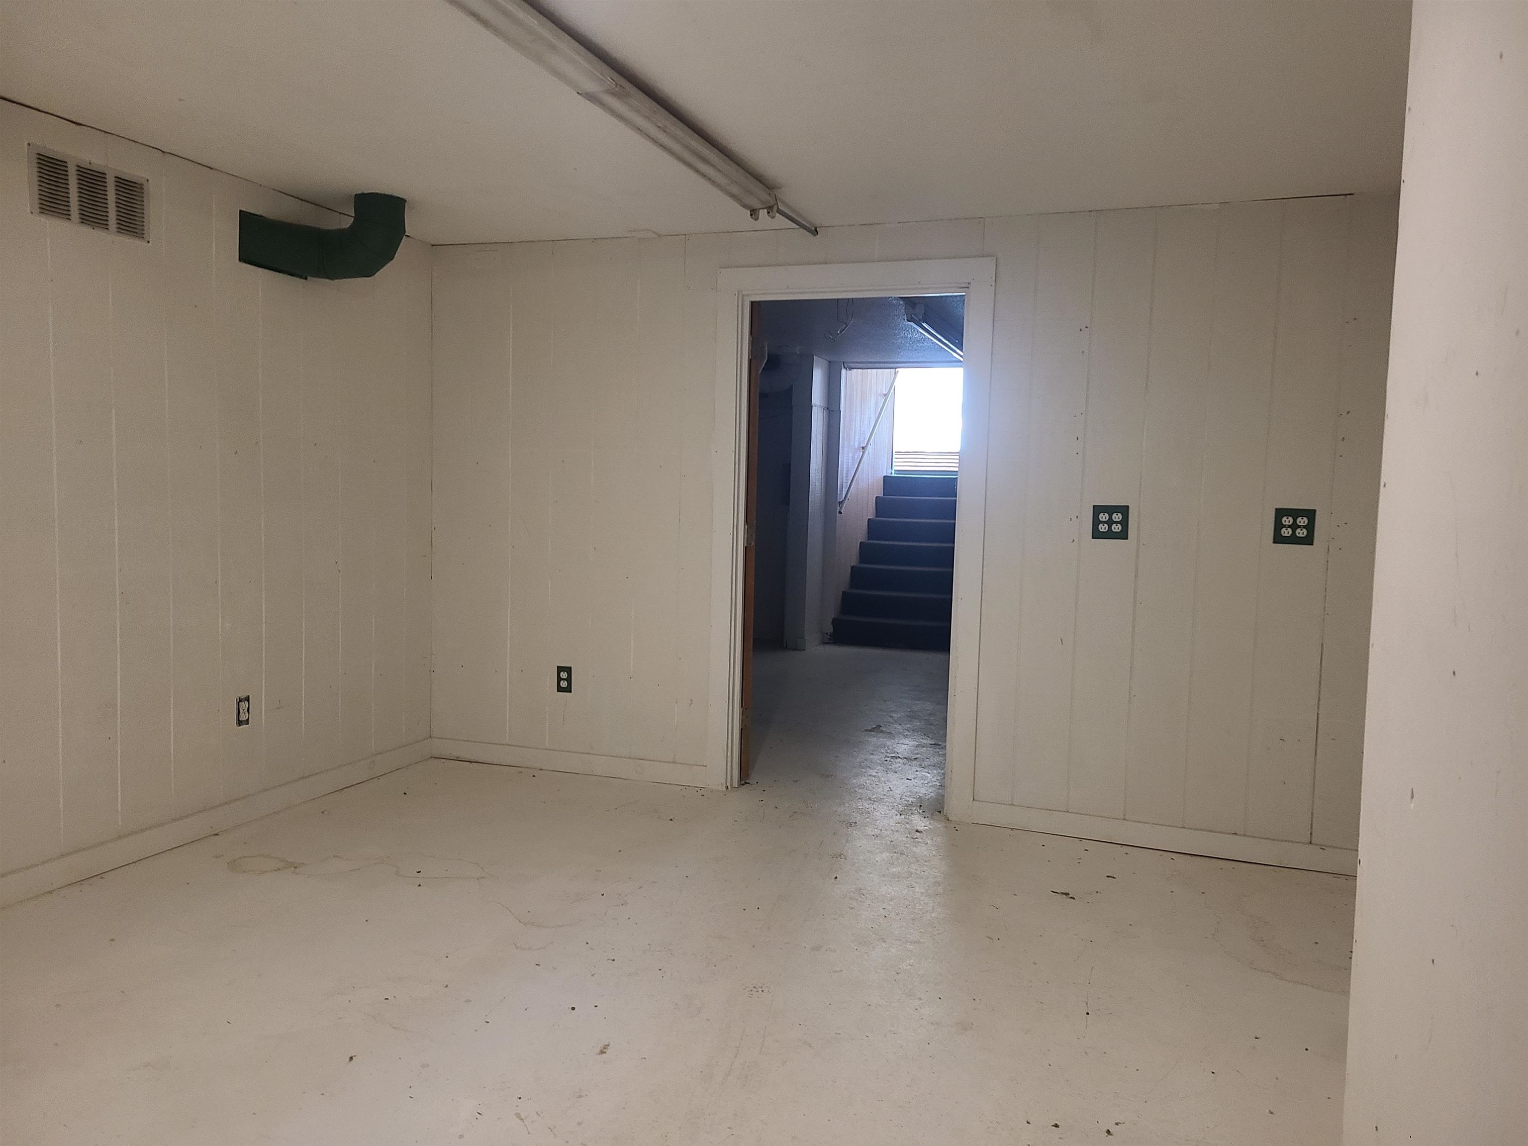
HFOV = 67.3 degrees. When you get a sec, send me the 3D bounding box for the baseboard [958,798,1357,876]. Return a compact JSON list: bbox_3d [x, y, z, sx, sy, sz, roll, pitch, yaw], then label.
[{"bbox_3d":[1.398,0.941,4.105,1.329,0.089,0.018,3,5,23],"label":"baseboard"}]

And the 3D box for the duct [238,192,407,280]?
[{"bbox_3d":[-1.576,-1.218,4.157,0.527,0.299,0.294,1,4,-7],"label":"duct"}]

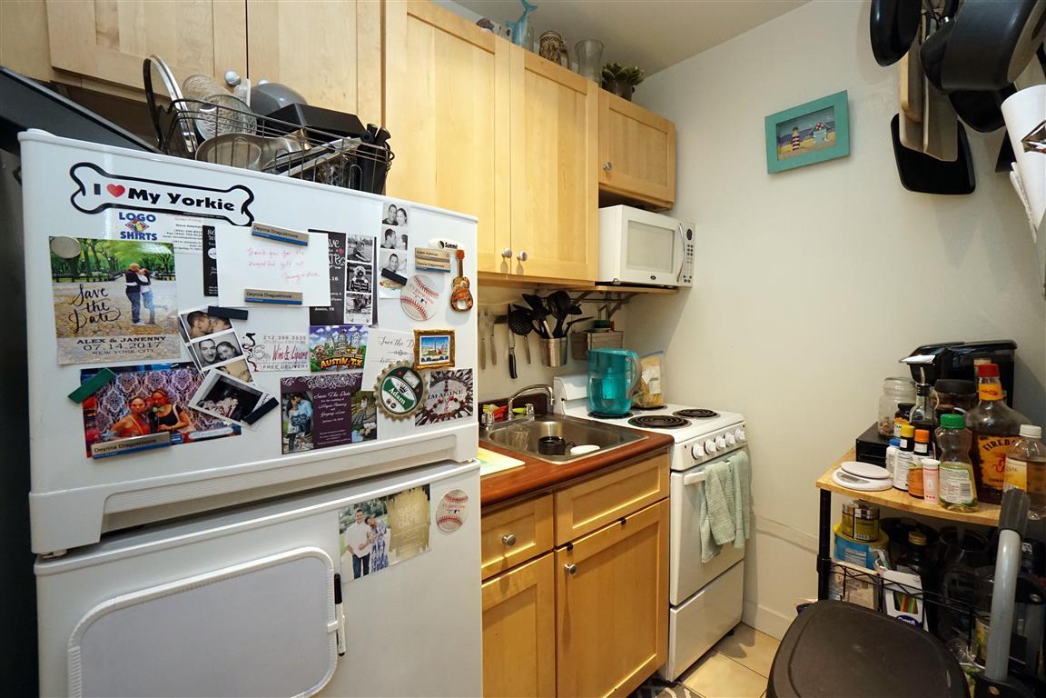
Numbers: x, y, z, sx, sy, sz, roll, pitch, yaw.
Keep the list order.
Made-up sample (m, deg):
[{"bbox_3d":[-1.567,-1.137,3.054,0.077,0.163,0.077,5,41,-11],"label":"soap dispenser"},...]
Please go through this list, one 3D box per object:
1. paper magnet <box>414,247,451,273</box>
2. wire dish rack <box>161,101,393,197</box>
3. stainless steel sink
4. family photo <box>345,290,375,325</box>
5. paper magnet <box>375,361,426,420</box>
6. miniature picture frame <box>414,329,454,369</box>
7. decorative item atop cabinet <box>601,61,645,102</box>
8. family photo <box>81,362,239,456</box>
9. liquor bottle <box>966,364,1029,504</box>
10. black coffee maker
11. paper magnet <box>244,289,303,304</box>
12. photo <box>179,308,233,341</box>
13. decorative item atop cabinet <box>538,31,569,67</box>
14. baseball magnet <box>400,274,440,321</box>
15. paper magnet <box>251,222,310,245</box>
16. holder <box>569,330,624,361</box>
[{"bbox_3d":[-0.162,-0.160,0.790,0.071,0.035,0.006,-2,3,-39],"label":"paper magnet"},{"bbox_3d":[-0.506,-0.323,0.896,0.351,0.130,0.380,-2,4,-39],"label":"wire dish rack"},{"bbox_3d":[0.084,0.370,1.490,0.425,0.180,0.550,-2,3,-39],"label":"stainless steel sink"},{"bbox_3d":[-0.273,-0.066,0.731,0.044,0.049,0.003,-2,4,-39],"label":"family photo"},{"bbox_3d":[-0.213,0.077,0.780,0.102,0.106,0.012,-2,4,-39],"label":"paper magnet"},{"bbox_3d":[-0.159,0.000,0.794,0.082,0.070,0.012,-2,3,-39],"label":"miniature picture frame"},{"bbox_3d":[0.454,-1.201,2.009,0.180,0.232,0.180,0,3,0],"label":"decorative item atop cabinet"},{"bbox_3d":[-0.451,0.071,0.555,0.152,0.104,0.006,-4,5,-39],"label":"family photo"},{"bbox_3d":[1.018,0.179,0.927,0.101,0.292,0.098,2,4,40],"label":"liquor bottle"},{"bbox_3d":[1.107,0.153,1.127,0.305,0.325,0.130,-1,3,-23],"label":"black coffee maker"},{"bbox_3d":[-0.370,-0.077,0.652,0.075,0.017,0.005,-2,4,-39],"label":"paper magnet"},{"bbox_3d":[-0.418,-0.036,0.577,0.052,0.038,0.006,-22,16,-36],"label":"photo"},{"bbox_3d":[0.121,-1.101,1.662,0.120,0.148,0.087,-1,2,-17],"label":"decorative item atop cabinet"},{"bbox_3d":[-0.186,-0.093,0.799,0.081,0.085,0.004,-2,4,-39],"label":"baseball magnet"},{"bbox_3d":[-0.348,-0.165,0.627,0.072,0.018,0.006,3,0,-39],"label":"paper magnet"},{"bbox_3d":[0.358,-0.019,2.093,0.245,0.137,0.115,-2,3,-39],"label":"holder"}]

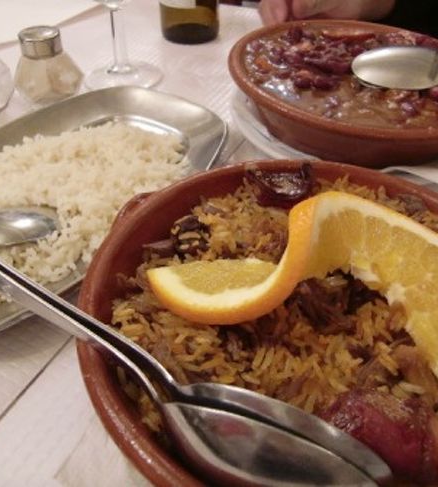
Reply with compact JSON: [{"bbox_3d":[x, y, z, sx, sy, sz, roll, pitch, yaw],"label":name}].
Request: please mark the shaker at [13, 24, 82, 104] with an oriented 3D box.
[{"bbox_3d":[-0.146,-0.151,0.447,0.060,0.063,0.060,4,43,0],"label":"shaker"}]

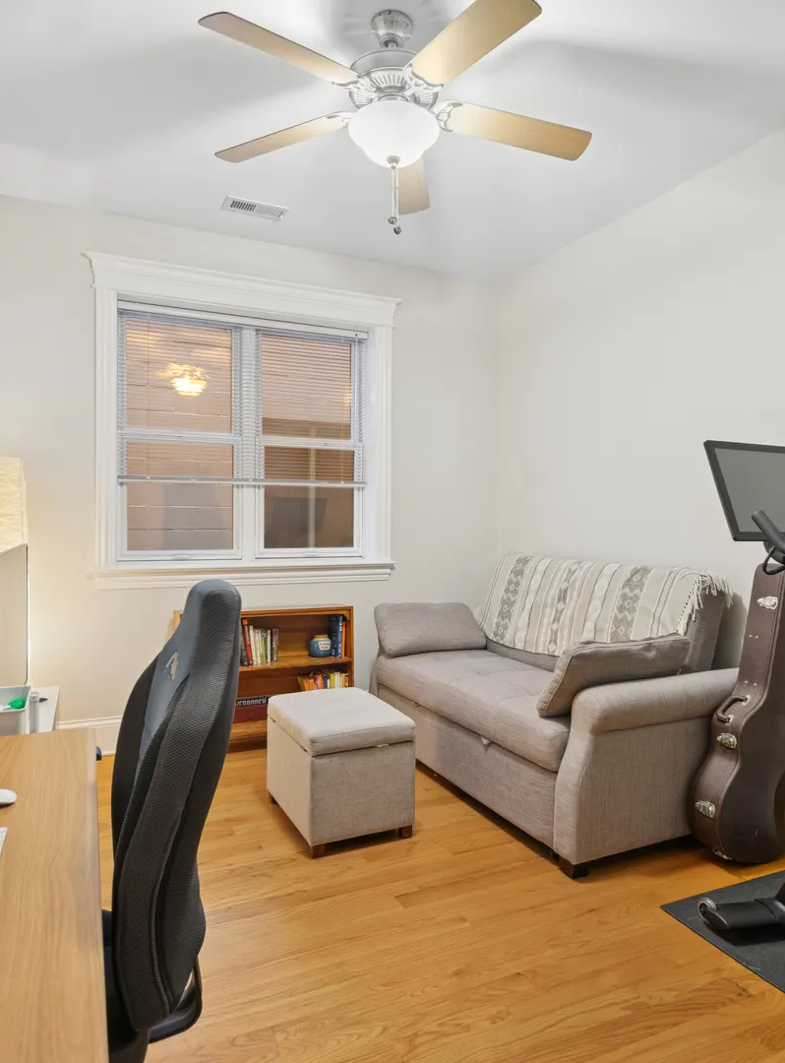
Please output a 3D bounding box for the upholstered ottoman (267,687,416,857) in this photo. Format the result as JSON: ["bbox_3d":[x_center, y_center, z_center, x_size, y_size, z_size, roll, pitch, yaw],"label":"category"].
[{"bbox_3d":[-0.225,0.949,2.719,0.416,0.449,0.562,0,2,-26],"label":"upholstered ottoman"}]

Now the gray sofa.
[{"bbox_3d":[0.665,0.671,3.245,0.949,0.989,1.737,0,2,-26],"label":"gray sofa"}]

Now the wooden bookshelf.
[{"bbox_3d":[-0.684,0.779,3.620,0.929,0.738,0.206,0,2,-22],"label":"wooden bookshelf"}]

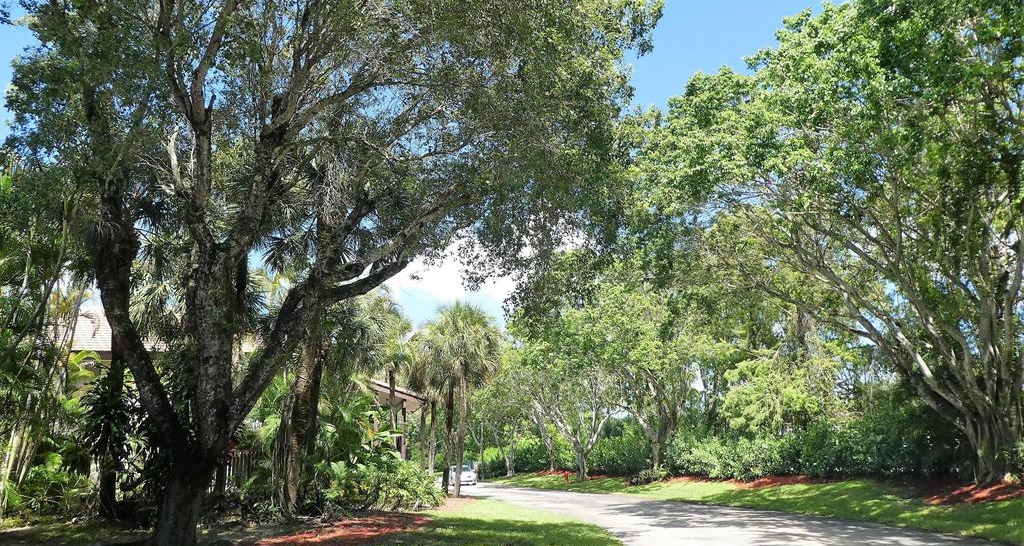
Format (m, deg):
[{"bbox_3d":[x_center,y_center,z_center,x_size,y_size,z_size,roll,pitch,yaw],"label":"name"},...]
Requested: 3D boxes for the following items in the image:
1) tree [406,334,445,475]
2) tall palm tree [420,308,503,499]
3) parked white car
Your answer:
[{"bbox_3d":[-5.438,8.768,45.691,2.900,10.004,2.900,0,-15,0],"label":"tree"},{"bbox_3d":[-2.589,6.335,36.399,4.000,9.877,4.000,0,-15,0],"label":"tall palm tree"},{"bbox_3d":[-4.126,16.152,56.751,1.780,1.490,4.300,5,-16,-18],"label":"parked white car"}]

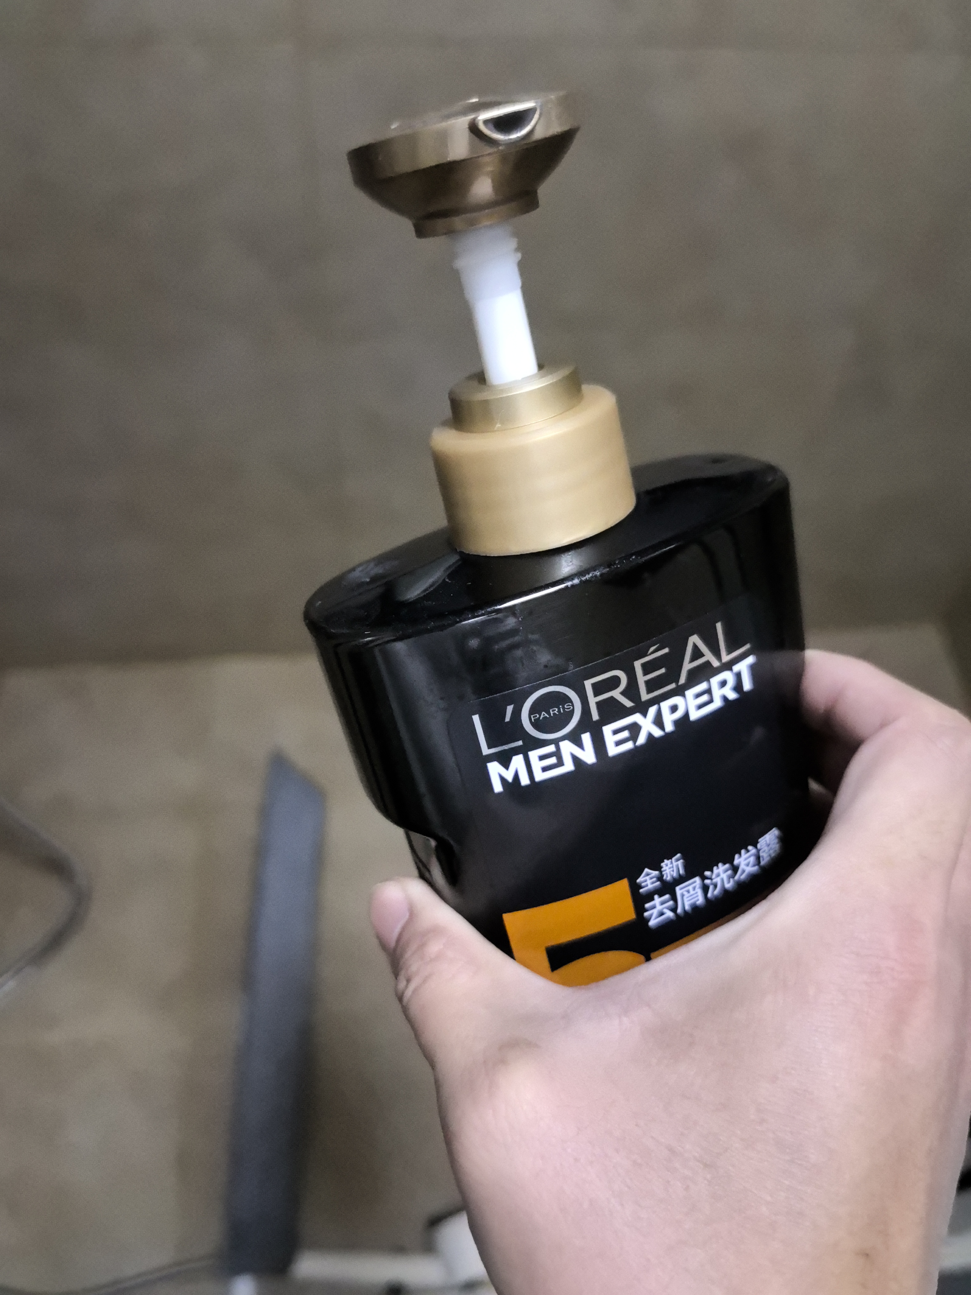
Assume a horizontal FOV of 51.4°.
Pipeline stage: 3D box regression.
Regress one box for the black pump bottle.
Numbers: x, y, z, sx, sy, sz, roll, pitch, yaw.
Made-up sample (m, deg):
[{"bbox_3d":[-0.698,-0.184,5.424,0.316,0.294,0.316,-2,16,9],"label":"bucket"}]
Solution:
[{"bbox_3d":[0.024,0.026,0.212,0.095,0.246,0.051,-20,25,-12],"label":"black pump bottle"}]

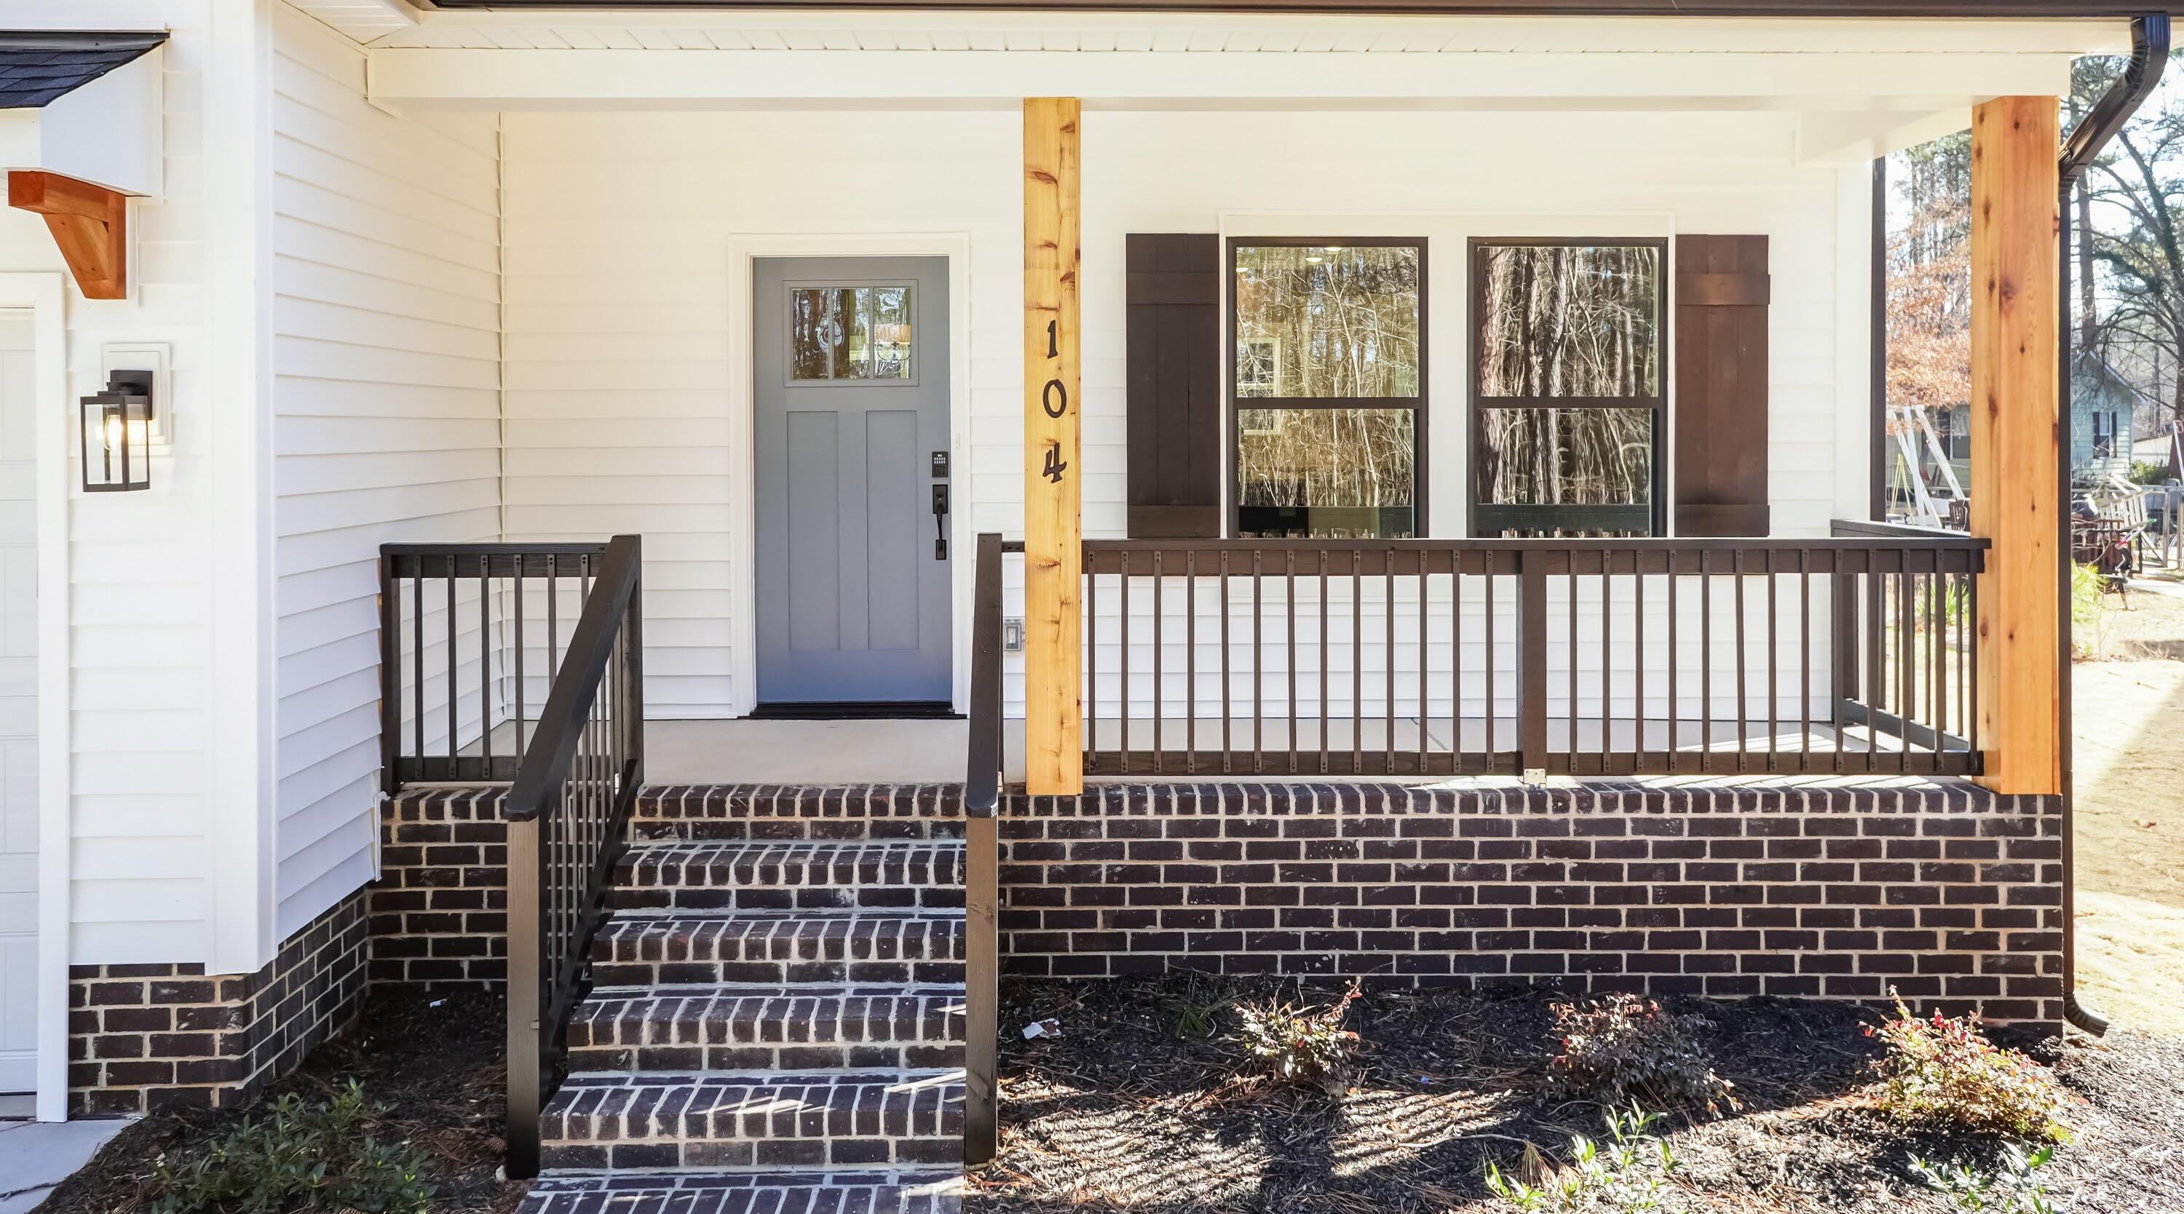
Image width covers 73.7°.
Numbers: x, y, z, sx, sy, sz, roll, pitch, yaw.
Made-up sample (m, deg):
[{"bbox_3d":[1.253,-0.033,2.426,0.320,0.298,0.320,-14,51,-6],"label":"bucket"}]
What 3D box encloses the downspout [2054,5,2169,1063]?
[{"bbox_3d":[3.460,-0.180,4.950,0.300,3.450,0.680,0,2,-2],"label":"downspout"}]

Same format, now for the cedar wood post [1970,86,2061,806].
[{"bbox_3d":[3.300,-0.570,5.210,0.205,2.460,0.200,0,2,-2],"label":"cedar wood post"}]

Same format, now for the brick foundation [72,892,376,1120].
[{"bbox_3d":[-2.790,1.225,4.720,0.530,0.460,0.840,0,2,-2],"label":"brick foundation"}]

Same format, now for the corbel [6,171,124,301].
[{"bbox_3d":[-2.867,-1.034,4.090,0.095,0.310,0.390,0,2,-2],"label":"corbel"}]

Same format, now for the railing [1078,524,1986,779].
[{"bbox_3d":[1.640,0.110,5.740,3.330,0.910,1.220,0,2,-2],"label":"railing"}]

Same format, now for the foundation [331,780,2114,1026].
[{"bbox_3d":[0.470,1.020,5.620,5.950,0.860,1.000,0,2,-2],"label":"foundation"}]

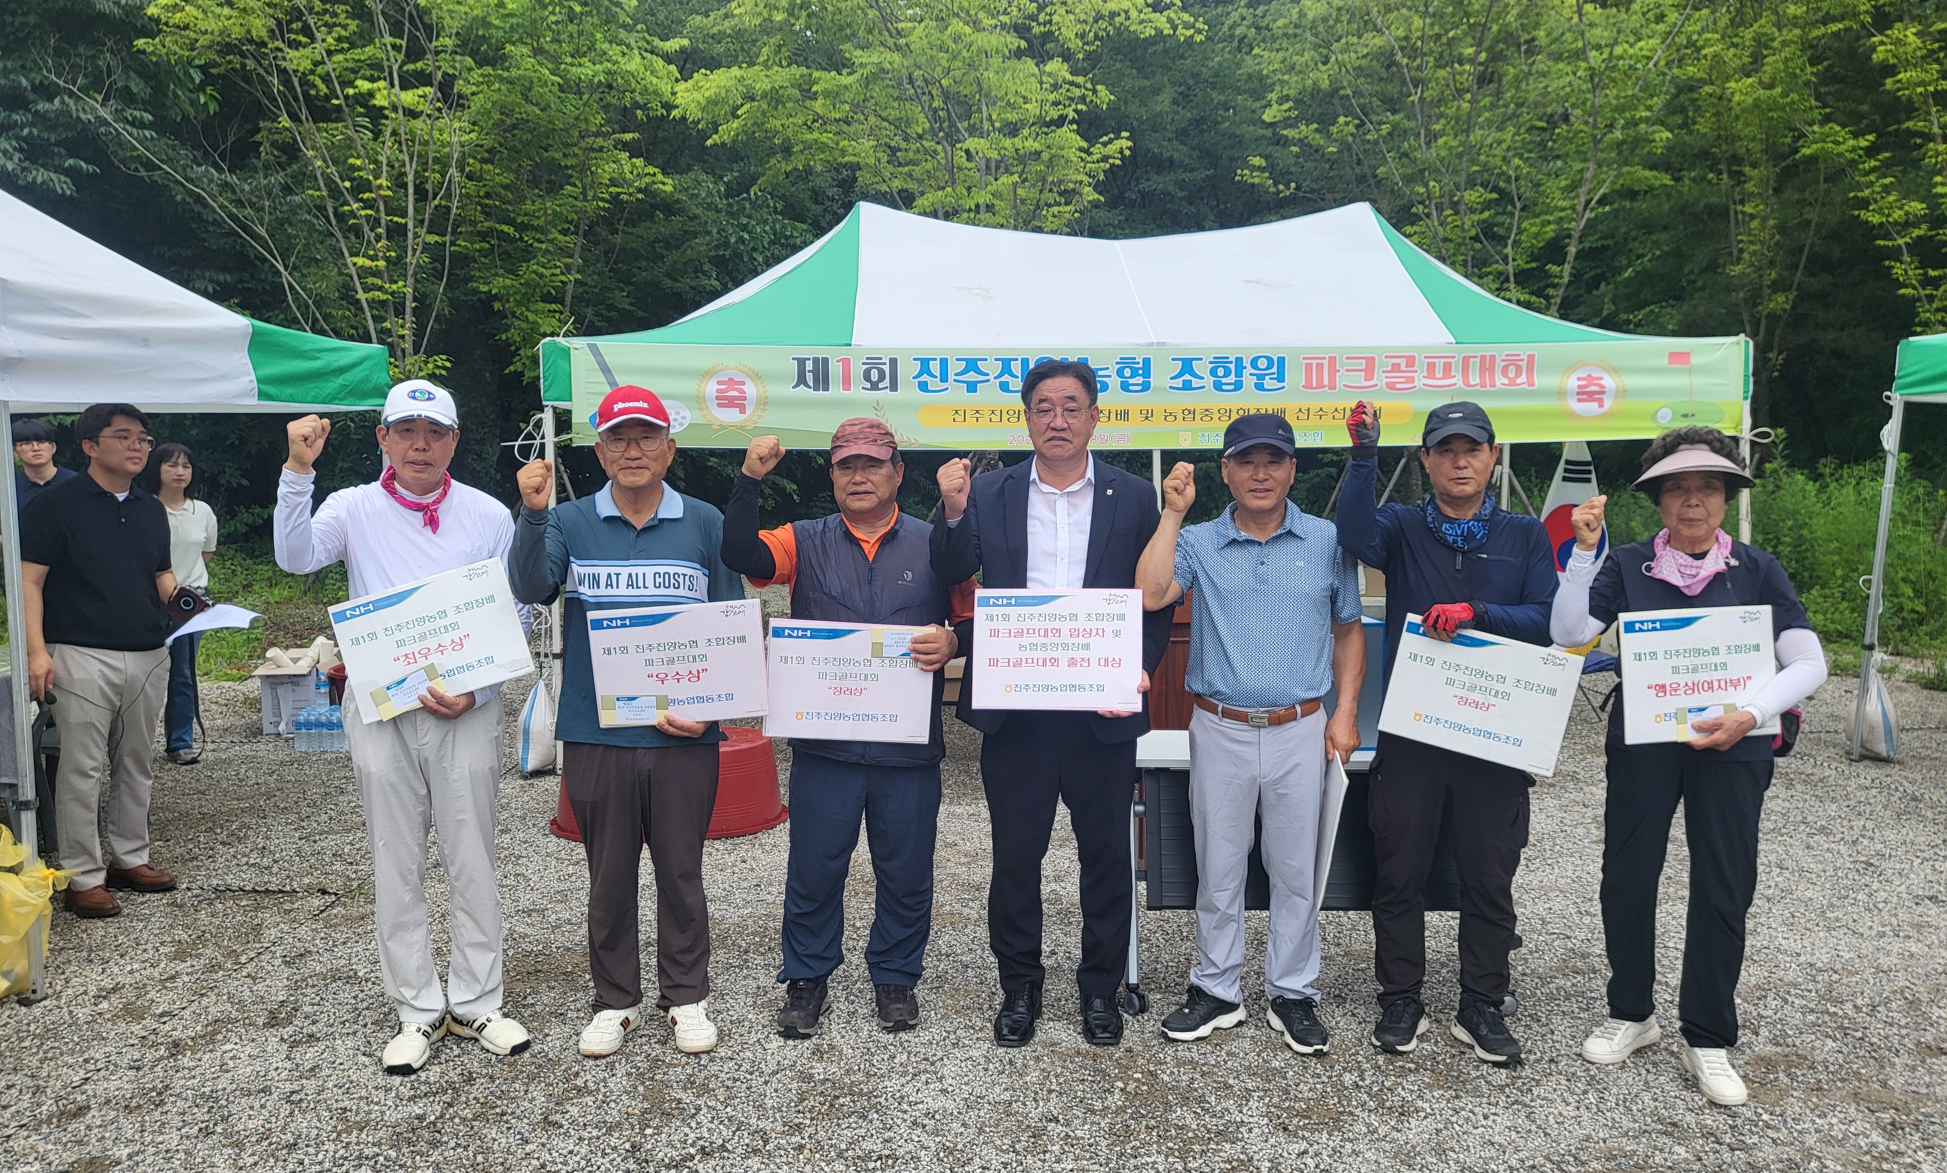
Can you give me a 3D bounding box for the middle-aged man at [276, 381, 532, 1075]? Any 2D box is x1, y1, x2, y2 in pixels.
[{"bbox_3d":[-1.446,0.338,3.789,0.636,1.722,0.450,-1,4,-13],"label":"middle-aged man"}]

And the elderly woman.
[{"bbox_3d":[1.725,0.417,3.597,0.654,1.593,0.450,1,5,18],"label":"elderly woman"}]

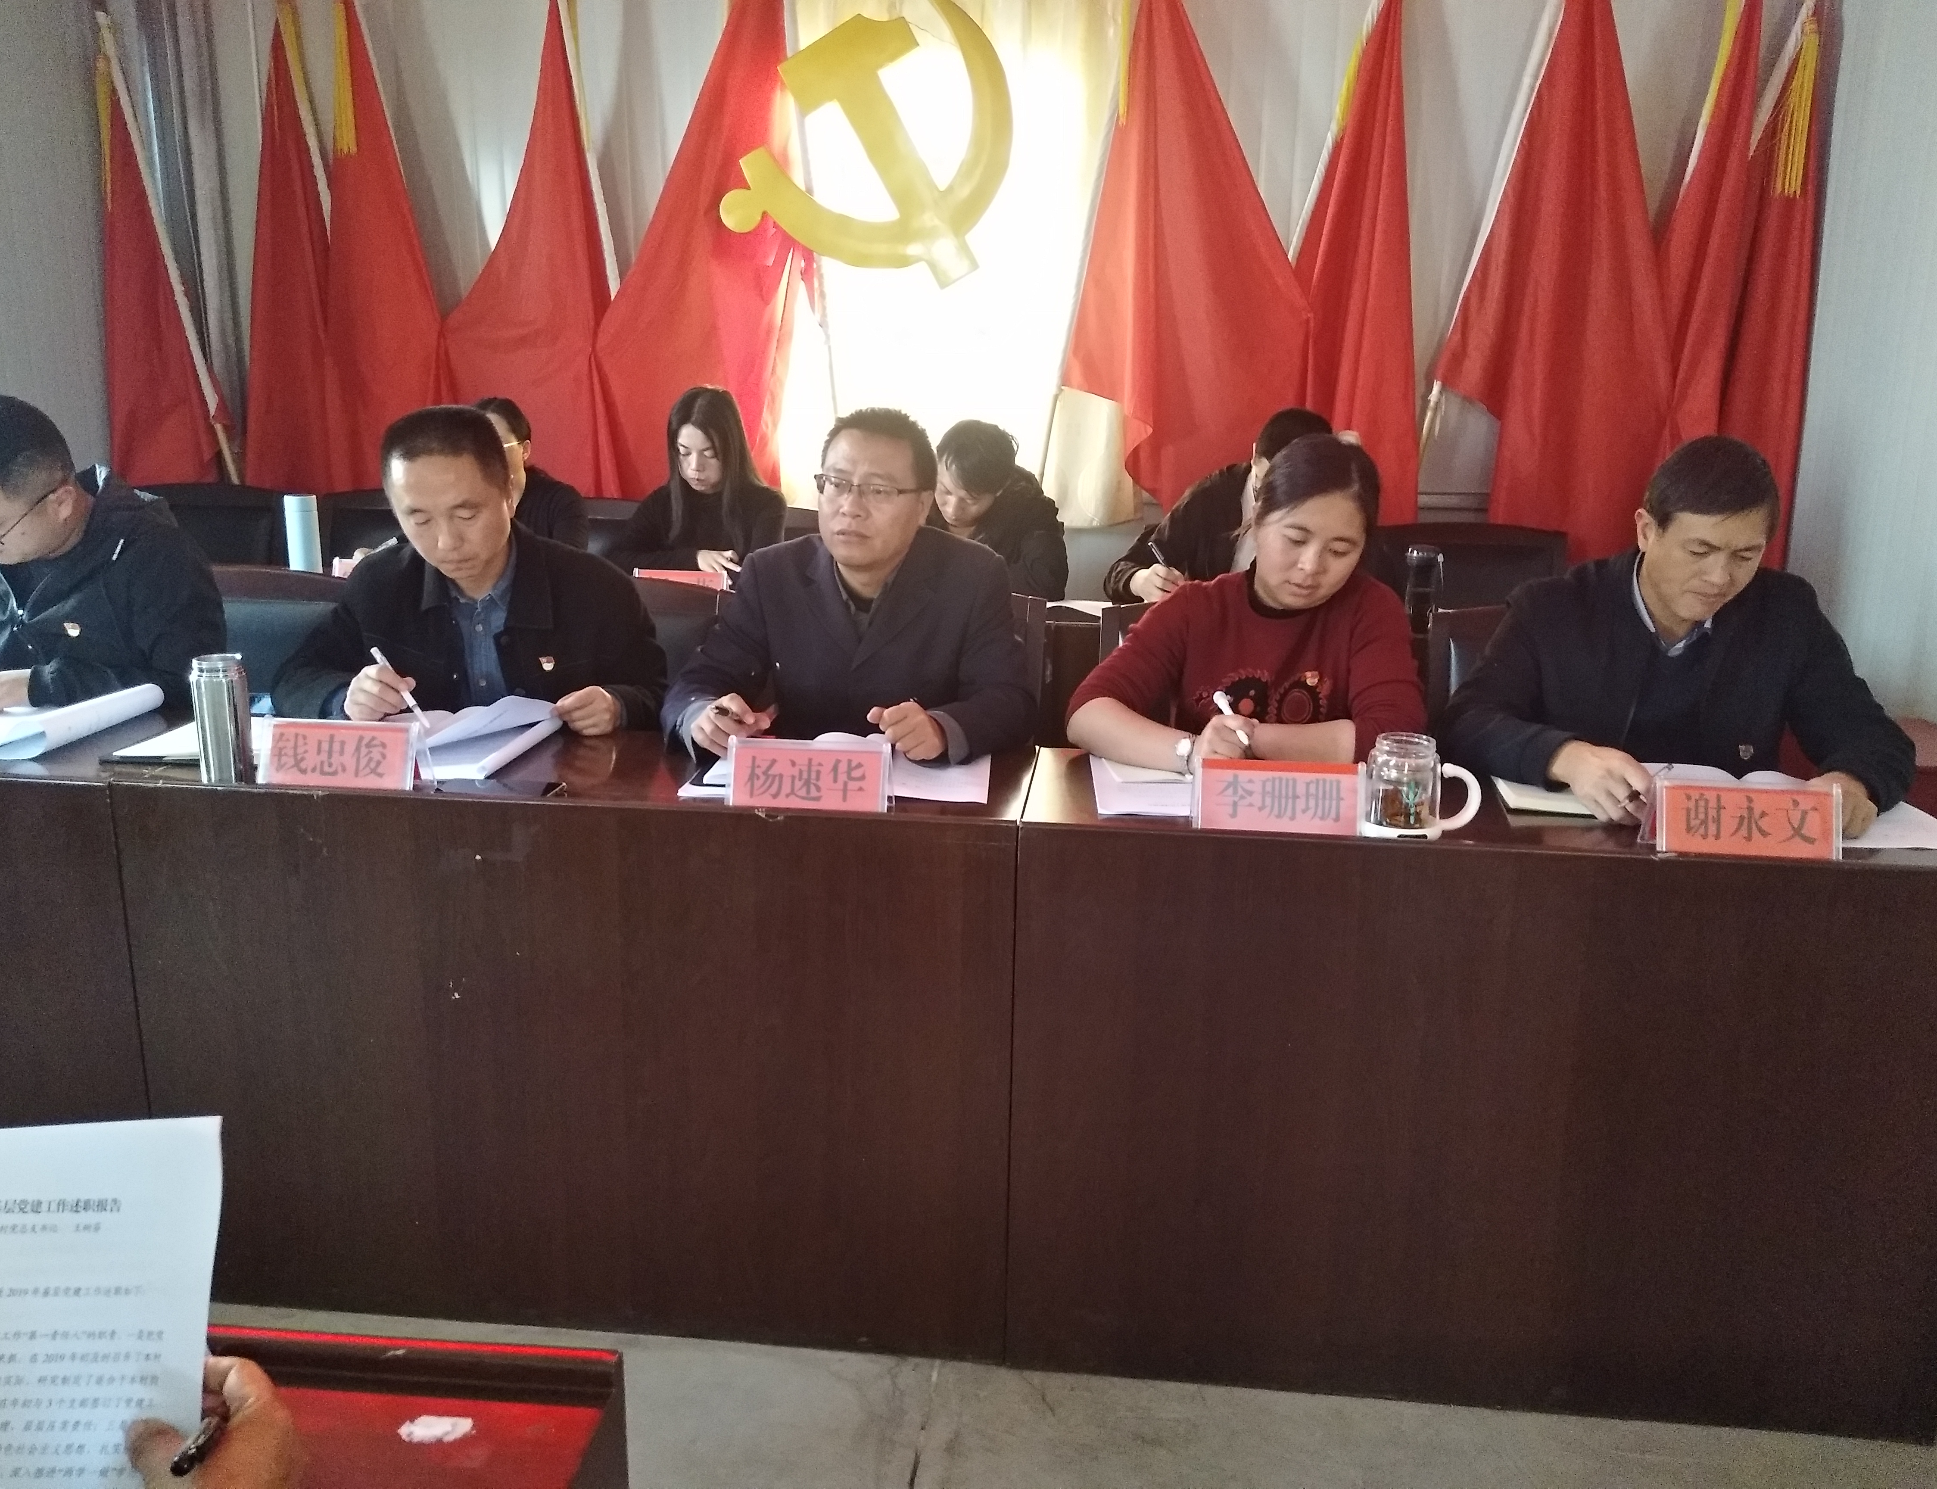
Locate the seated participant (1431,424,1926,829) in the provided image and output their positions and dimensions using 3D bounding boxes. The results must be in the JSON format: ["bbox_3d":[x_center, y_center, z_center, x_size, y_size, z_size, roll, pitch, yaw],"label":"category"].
[{"bbox_3d":[1.012,0.165,2.281,0.600,1.248,0.720,4,14,12],"label":"seated participant"}]

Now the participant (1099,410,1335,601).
[{"bbox_3d":[0.717,-0.235,3.901,0.600,1.255,0.700,2,14,3],"label":"participant"}]

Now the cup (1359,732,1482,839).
[{"bbox_3d":[0.549,0.047,1.812,0.142,0.118,0.093,2,13,6],"label":"cup"}]

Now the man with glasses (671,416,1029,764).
[{"bbox_3d":[-0.154,0.105,2.411,0.540,1.258,0.700,3,14,7],"label":"man with glasses"}]

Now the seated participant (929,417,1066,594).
[{"bbox_3d":[0.017,-0.237,3.921,0.480,1.200,0.660,4,14,14],"label":"seated participant"}]

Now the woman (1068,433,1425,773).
[{"bbox_3d":[0.415,0.131,2.351,0.530,1.223,0.620,2,13,6],"label":"woman"}]

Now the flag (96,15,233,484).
[{"bbox_3d":[-2.644,-1.452,4.862,0.460,1.700,0.260,2,13,6],"label":"flag"}]

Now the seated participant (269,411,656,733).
[{"bbox_3d":[-0.801,0.070,2.523,0.610,1.248,0.700,1,14,1],"label":"seated participant"}]

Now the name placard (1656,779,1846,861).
[{"bbox_3d":[0.913,0.084,1.753,0.204,0.086,0.044,2,13,6],"label":"name placard"}]

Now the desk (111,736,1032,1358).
[{"bbox_3d":[-0.515,0.397,2.166,1.190,0.760,0.400,2,13,6],"label":"desk"}]

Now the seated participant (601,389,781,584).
[{"bbox_3d":[-0.705,-0.307,4.016,0.490,1.270,0.620,2,13,6],"label":"seated participant"}]

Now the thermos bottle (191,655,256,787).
[{"bbox_3d":[-0.987,-0.035,1.971,0.072,0.163,0.072,2,14,5],"label":"thermos bottle"}]

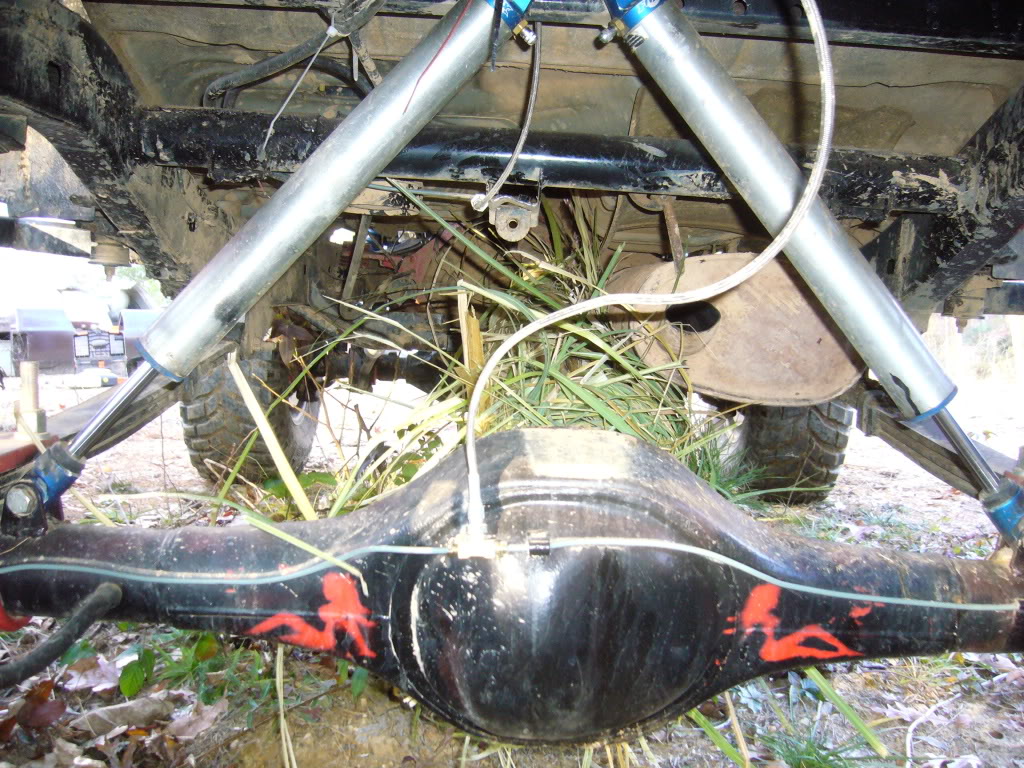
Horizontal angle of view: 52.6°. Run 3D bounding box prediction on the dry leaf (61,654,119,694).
[{"bbox_3d":[-0.491,0.339,1.210,0.067,0.025,0.071,1,2,-22],"label":"dry leaf"}]

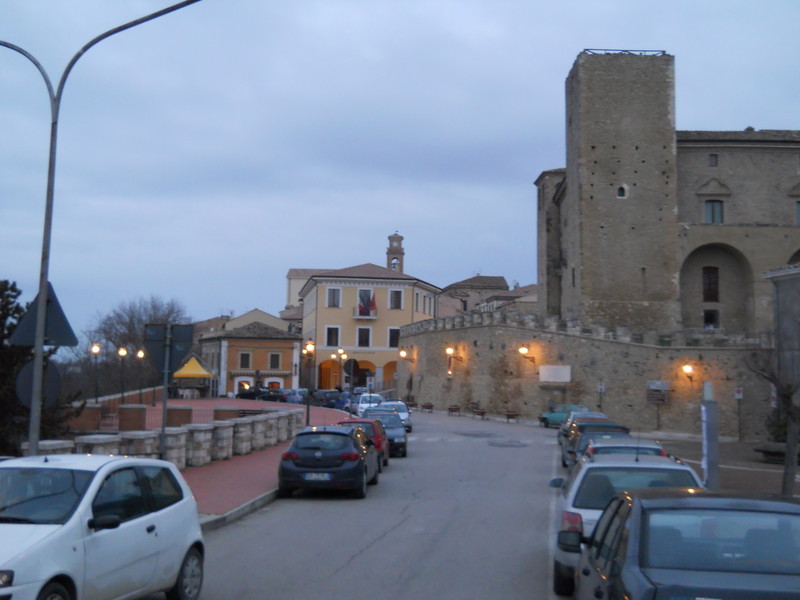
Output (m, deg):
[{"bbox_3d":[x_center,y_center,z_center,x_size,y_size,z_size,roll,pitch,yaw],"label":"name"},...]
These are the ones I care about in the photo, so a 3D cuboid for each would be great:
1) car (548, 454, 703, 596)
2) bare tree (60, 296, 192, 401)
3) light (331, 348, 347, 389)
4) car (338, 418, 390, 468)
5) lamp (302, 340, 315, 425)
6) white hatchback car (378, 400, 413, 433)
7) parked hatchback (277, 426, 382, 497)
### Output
[{"bbox_3d":[2.764,2.632,11.562,1.730,1.480,4.400,0,-6,9],"label":"car"},{"bbox_3d":[-24.734,4.584,86.000,11.000,9.800,10.500,1,-7,0],"label":"bare tree"},{"bbox_3d":[-4.313,5.498,67.000,1.150,4.300,1.000,1,-7,0],"label":"light"},{"bbox_3d":[-1.247,4.098,27.192,1.640,1.480,3.750,0,-5,3],"label":"car"},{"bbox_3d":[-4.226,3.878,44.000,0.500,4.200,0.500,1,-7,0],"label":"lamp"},{"bbox_3d":[-0.278,5.501,45.078,1.680,1.460,3.900,1,-5,1],"label":"white hatchback car"},{"bbox_3d":[-1.514,3.547,21.336,1.810,1.500,4.400,0,-6,4],"label":"parked hatchback"}]

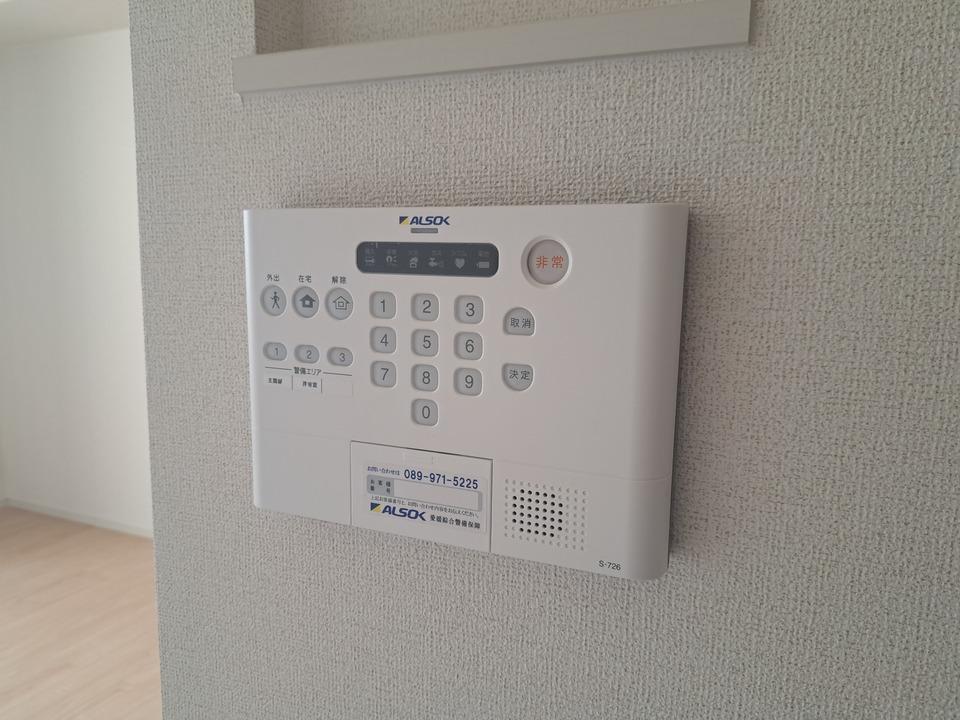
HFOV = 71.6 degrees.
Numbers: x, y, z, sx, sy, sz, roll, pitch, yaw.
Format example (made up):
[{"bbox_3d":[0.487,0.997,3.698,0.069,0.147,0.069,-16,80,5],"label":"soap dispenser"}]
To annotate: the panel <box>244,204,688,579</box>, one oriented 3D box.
[{"bbox_3d":[-0.017,0.006,0.291,0.197,0.141,0.030,5,9,22],"label":"panel"}]

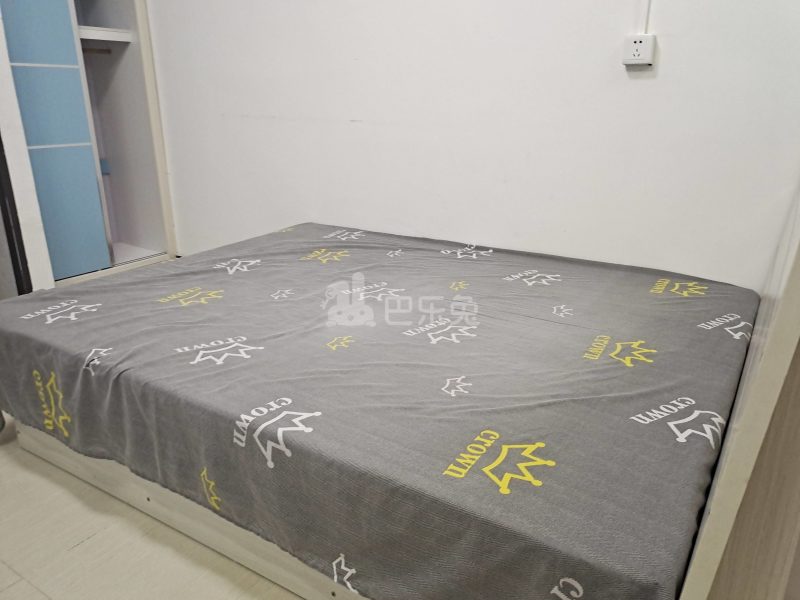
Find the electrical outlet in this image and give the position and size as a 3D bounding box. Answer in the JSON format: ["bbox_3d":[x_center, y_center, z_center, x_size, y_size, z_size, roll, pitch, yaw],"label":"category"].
[{"bbox_3d":[0.762,-0.792,1.908,0.087,0.087,0.037,12,22,32],"label":"electrical outlet"}]

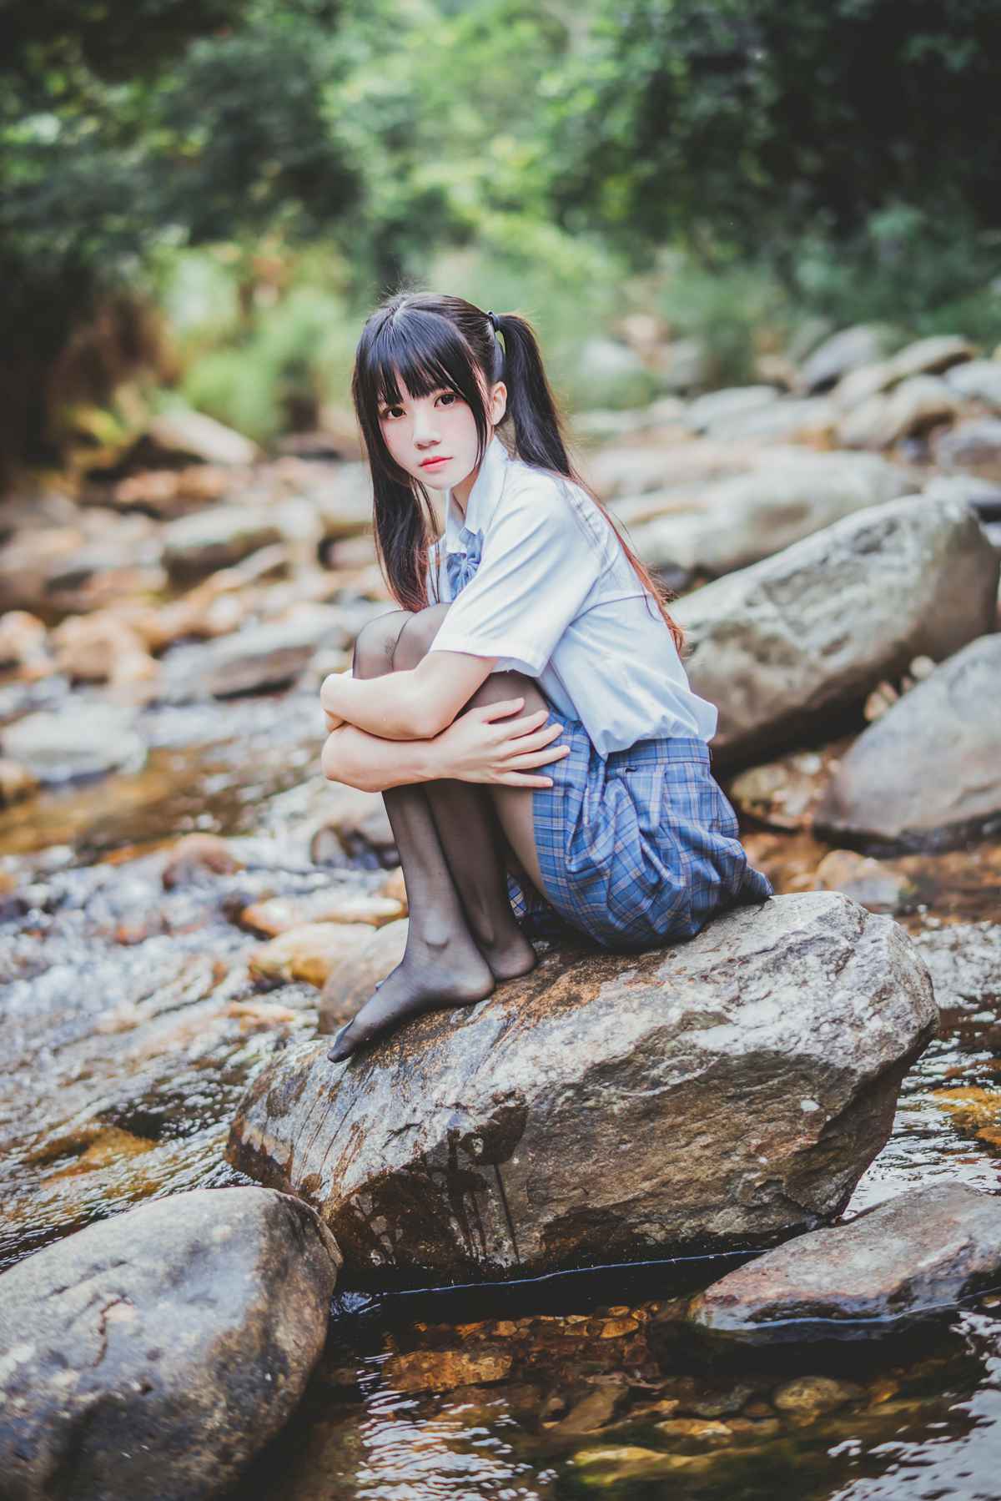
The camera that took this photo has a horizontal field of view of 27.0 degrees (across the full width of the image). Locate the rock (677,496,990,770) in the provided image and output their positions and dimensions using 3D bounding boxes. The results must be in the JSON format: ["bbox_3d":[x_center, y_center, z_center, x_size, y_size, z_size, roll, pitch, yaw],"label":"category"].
[{"bbox_3d":[0.610,-0.231,3.867,0.680,0.450,0.500,-4,14,-18],"label":"rock"}]

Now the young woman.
[{"bbox_3d":[0.040,-0.114,2.406,0.520,0.830,0.420,-6,14,-24],"label":"young woman"}]

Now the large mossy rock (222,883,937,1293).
[{"bbox_3d":[0.100,0.397,2.524,0.780,0.390,0.520,-3,13,-13],"label":"large mossy rock"}]

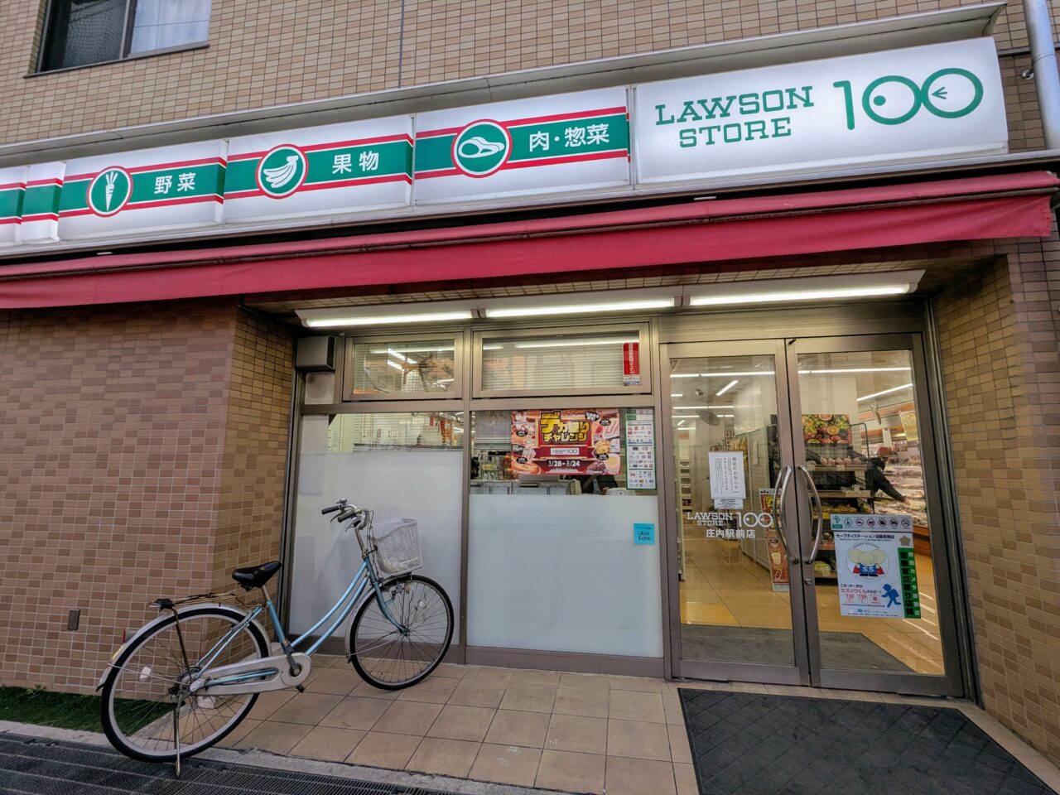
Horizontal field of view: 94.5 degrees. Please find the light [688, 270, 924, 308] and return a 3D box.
[{"bbox_3d":[1.524,-0.599,2.806,1.250,0.095,0.170,-1,-8,9],"label":"light"}]

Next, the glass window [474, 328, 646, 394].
[{"bbox_3d":[0.205,-0.250,3.447,1.183,0.435,0.070,-1,-8,9],"label":"glass window"}]

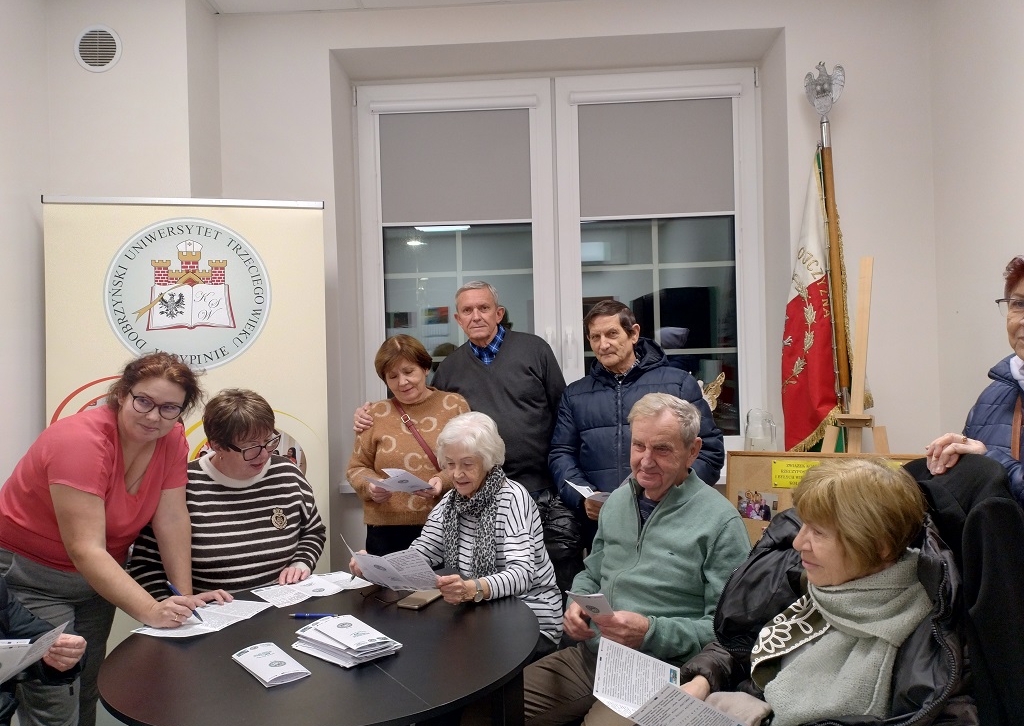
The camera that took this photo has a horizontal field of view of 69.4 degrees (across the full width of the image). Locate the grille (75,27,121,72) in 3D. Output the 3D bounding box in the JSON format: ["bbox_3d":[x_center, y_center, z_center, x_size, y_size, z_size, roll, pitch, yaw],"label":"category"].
[{"bbox_3d":[-1.585,-1.201,2.828,0.183,0.183,0.020,-1,0,3],"label":"grille"}]

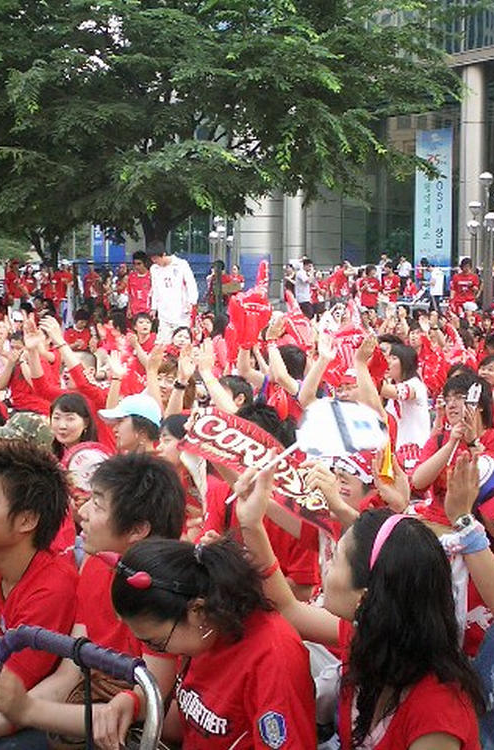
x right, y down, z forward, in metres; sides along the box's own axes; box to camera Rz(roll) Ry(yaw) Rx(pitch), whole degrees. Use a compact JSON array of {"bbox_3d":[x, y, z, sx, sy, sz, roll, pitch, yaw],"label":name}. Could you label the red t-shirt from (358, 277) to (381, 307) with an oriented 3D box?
[{"bbox_3d":[2.326,-1.567,20.300,0.480,0.600,0.280,-1,5,-6],"label":"red t-shirt"}]

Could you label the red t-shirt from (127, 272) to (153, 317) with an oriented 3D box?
[{"bbox_3d":[-1.339,-1.017,13.500,0.420,0.580,0.280,0,5,6],"label":"red t-shirt"}]

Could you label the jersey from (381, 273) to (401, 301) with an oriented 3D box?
[{"bbox_3d":[3.301,-1.983,24.500,0.480,0.670,0.270,1,5,9],"label":"jersey"}]

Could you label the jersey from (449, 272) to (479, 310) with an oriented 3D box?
[{"bbox_3d":[4.578,-1.800,22.500,0.580,0.740,0.280,1,5,6],"label":"jersey"}]

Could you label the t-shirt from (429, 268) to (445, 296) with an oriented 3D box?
[{"bbox_3d":[4.456,-2.163,25.000,0.300,0.680,0.450,3,6,28],"label":"t-shirt"}]

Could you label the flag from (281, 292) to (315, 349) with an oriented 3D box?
[{"bbox_3d":[0.332,-0.339,6.900,0.240,0.400,0.140,-1,5,-10],"label":"flag"}]

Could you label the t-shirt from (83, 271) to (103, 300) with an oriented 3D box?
[{"bbox_3d":[-2.915,-1.700,20.300,0.420,0.560,0.280,-1,5,-9],"label":"t-shirt"}]

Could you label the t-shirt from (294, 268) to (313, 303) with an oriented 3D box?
[{"bbox_3d":[1.136,-1.790,21.500,0.300,0.700,0.460,4,7,37],"label":"t-shirt"}]

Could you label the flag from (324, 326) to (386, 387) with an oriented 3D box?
[{"bbox_3d":[0.588,-0.102,5.900,0.360,0.370,0.150,0,5,0],"label":"flag"}]

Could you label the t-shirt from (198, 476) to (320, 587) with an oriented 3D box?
[{"bbox_3d":[0.044,0.476,3.450,0.440,0.470,0.280,4,6,37],"label":"t-shirt"}]

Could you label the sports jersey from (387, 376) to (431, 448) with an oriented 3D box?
[{"bbox_3d":[0.918,0.233,6.000,0.260,0.470,0.400,0,5,-5],"label":"sports jersey"}]

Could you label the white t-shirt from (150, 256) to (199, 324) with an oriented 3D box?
[{"bbox_3d":[-0.827,-0.964,12.200,0.560,0.780,0.320,2,6,20],"label":"white t-shirt"}]

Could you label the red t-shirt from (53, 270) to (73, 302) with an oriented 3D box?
[{"bbox_3d":[-3.433,-1.656,20.000,0.450,0.600,0.300,-4,6,-37],"label":"red t-shirt"}]

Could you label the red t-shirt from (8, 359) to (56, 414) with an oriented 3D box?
[{"bbox_3d":[-1.746,0.094,8.700,0.480,0.580,0.320,4,6,33],"label":"red t-shirt"}]

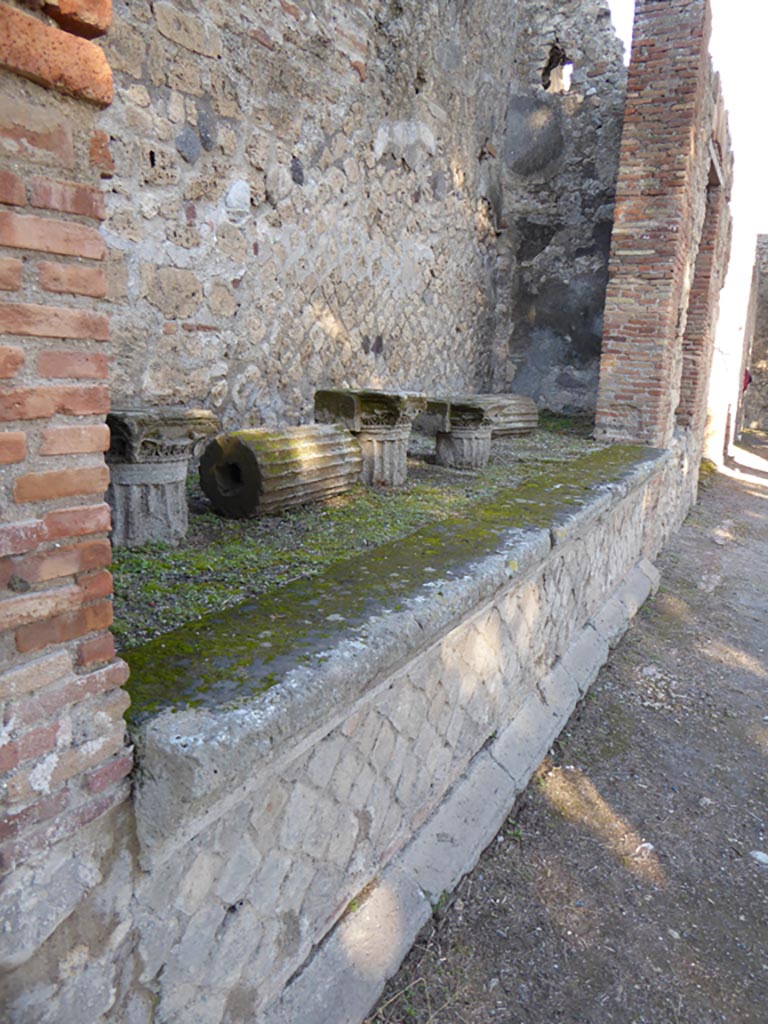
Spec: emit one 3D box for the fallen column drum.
[{"bbox_3d":[-0.416,-0.185,2.999,0.334,0.334,0.635,11,16,32],"label":"fallen column drum"}]

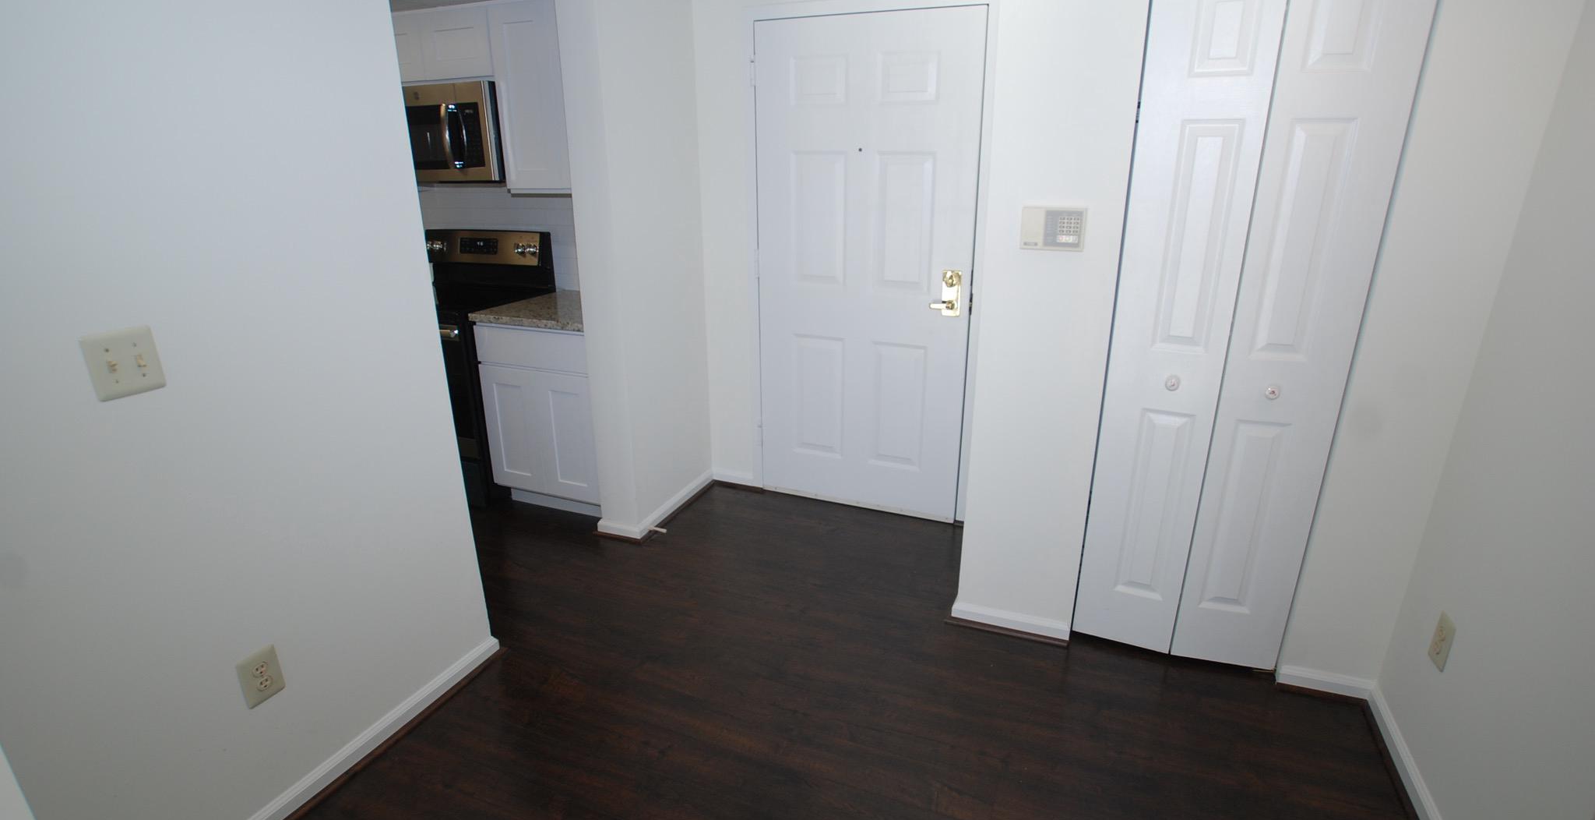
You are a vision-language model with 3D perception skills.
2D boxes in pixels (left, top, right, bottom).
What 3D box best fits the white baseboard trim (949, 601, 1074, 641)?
[{"bbox_3d":[0.732,0.726,2.453,0.392,0.075,0.015,7,21,20],"label":"white baseboard trim"}]

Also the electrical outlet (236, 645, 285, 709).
[{"bbox_3d":[-1.236,0.618,1.643,0.008,0.123,0.081,7,21,20],"label":"electrical outlet"}]

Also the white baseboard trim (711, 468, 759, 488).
[{"bbox_3d":[-0.311,0.338,3.518,0.232,0.069,0.015,7,21,20],"label":"white baseboard trim"}]

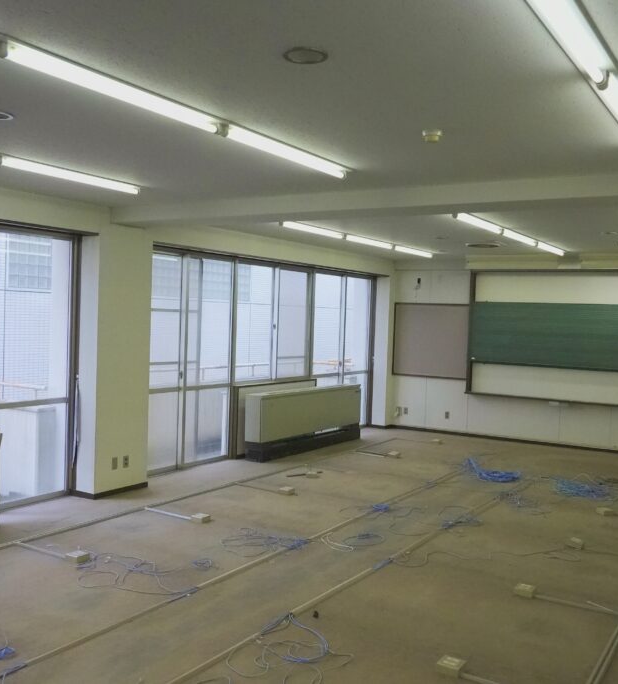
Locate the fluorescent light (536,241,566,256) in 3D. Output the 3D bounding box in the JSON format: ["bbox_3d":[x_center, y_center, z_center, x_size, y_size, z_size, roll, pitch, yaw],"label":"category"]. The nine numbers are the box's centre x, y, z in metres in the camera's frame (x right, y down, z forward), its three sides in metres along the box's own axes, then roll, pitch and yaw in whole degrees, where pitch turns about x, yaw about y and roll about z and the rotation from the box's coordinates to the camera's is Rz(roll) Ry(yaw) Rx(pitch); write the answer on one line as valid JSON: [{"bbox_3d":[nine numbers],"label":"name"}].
[{"bbox_3d":[3.014,-1.139,9.171,0.100,0.085,1.230,3,2,33],"label":"fluorescent light"}]

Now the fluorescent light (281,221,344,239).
[{"bbox_3d":[0.072,-1.184,7.949,0.130,0.072,1.252,3,2,32],"label":"fluorescent light"}]

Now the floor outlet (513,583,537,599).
[{"bbox_3d":[1.413,1.619,4.812,0.111,0.043,0.104,3,2,32],"label":"floor outlet"}]

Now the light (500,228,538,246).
[{"bbox_3d":[2.329,-1.129,8.113,0.100,0.085,1.230,3,2,33],"label":"light"}]

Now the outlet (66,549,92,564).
[{"bbox_3d":[-1.657,1.542,5.311,0.112,0.044,0.112,3,2,32],"label":"outlet"}]

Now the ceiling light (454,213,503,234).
[{"bbox_3d":[1.642,-1.121,7.081,0.100,0.085,1.230,3,2,33],"label":"ceiling light"}]

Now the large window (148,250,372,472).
[{"bbox_3d":[-0.451,0.196,10.063,0.120,2.502,5.598,3,2,32],"label":"large window"}]

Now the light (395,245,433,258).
[{"bbox_3d":[1.478,-1.218,10.056,0.100,0.085,1.230,3,2,33],"label":"light"}]

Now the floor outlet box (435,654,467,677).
[{"bbox_3d":[0.721,1.630,3.712,0.112,0.044,0.113,3,2,32],"label":"floor outlet box"}]

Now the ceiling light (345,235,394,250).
[{"bbox_3d":[0.757,-1.195,9.032,0.130,0.072,1.269,3,2,32],"label":"ceiling light"}]

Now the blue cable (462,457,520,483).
[{"bbox_3d":[2.084,1.461,8.495,0.606,0.140,0.734,2,2,14],"label":"blue cable"}]

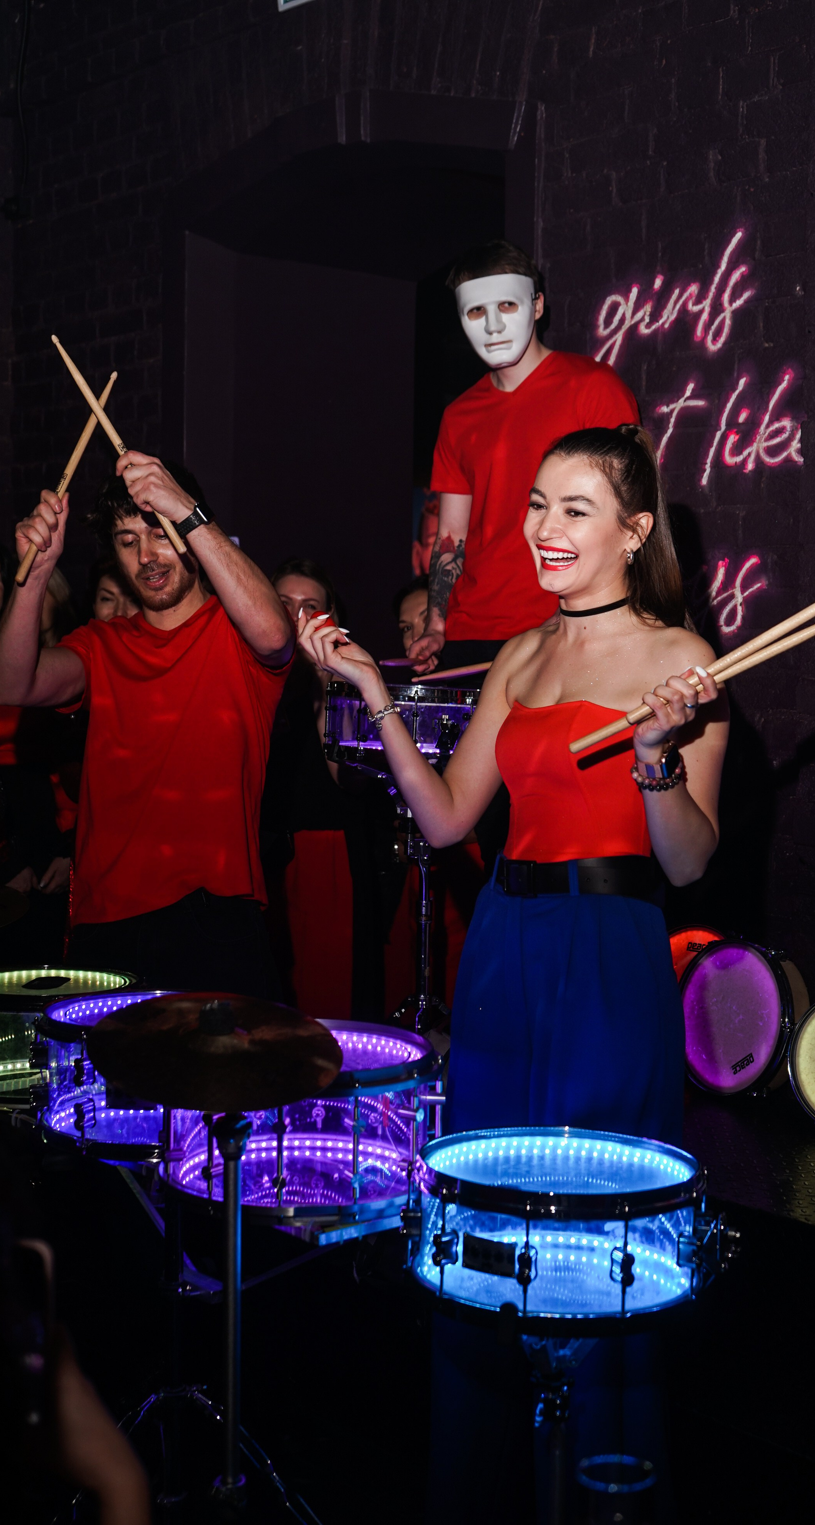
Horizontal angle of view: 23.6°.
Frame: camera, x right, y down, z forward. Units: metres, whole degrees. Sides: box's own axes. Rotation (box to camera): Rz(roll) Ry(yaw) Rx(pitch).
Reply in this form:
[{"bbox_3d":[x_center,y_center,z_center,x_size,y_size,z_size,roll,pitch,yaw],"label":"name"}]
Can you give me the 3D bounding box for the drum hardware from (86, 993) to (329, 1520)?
[{"bbox_3d":[-0.235,0.733,2.460,0.430,0.876,0.430,1,4,0],"label":"drum hardware"}]

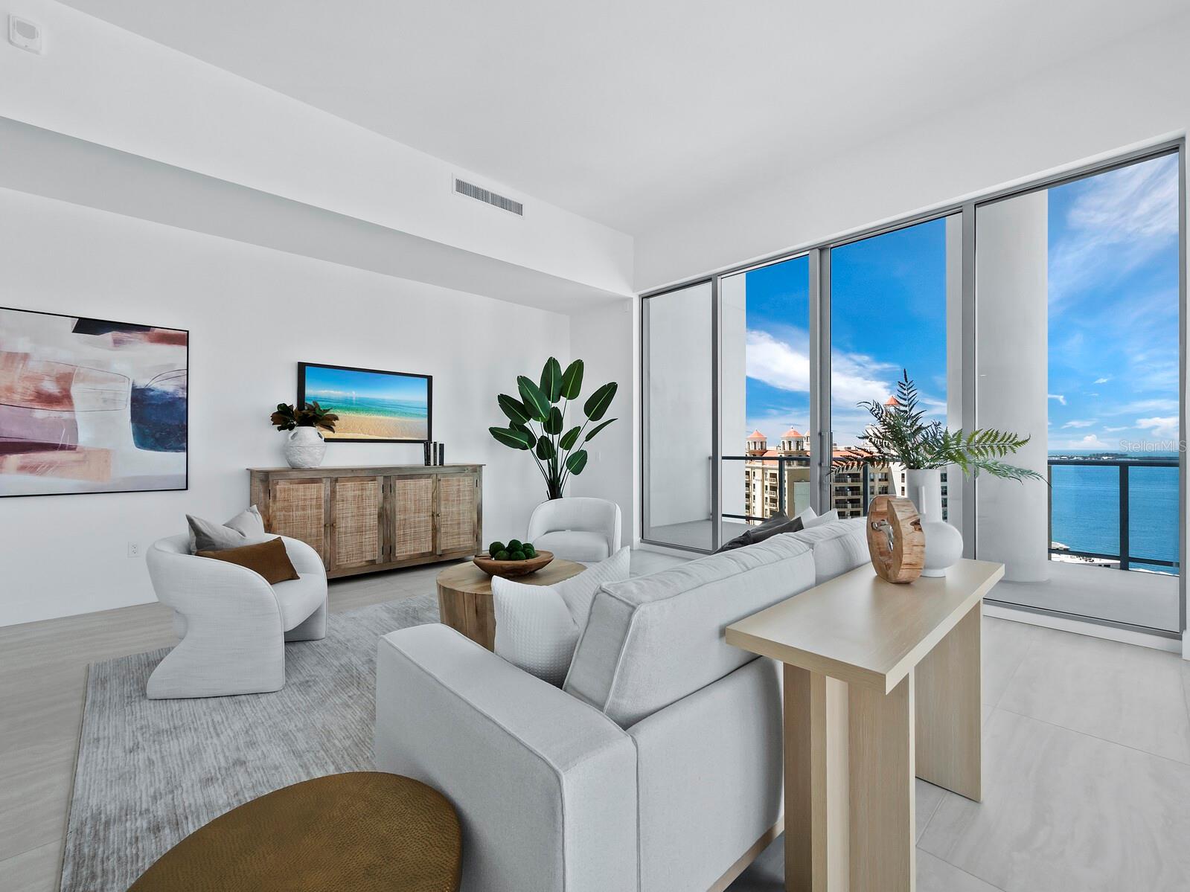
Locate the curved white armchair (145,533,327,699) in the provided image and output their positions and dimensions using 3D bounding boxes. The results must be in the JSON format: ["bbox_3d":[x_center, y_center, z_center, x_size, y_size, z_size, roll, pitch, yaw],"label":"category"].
[{"bbox_3d":[-2.002,0.872,2.679,0.730,0.715,0.730,0,0,-12],"label":"curved white armchair"}]

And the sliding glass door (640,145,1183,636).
[{"bbox_3d":[2.057,-0.337,4.390,0.120,3.000,4.207,0,0,-44],"label":"sliding glass door"}]

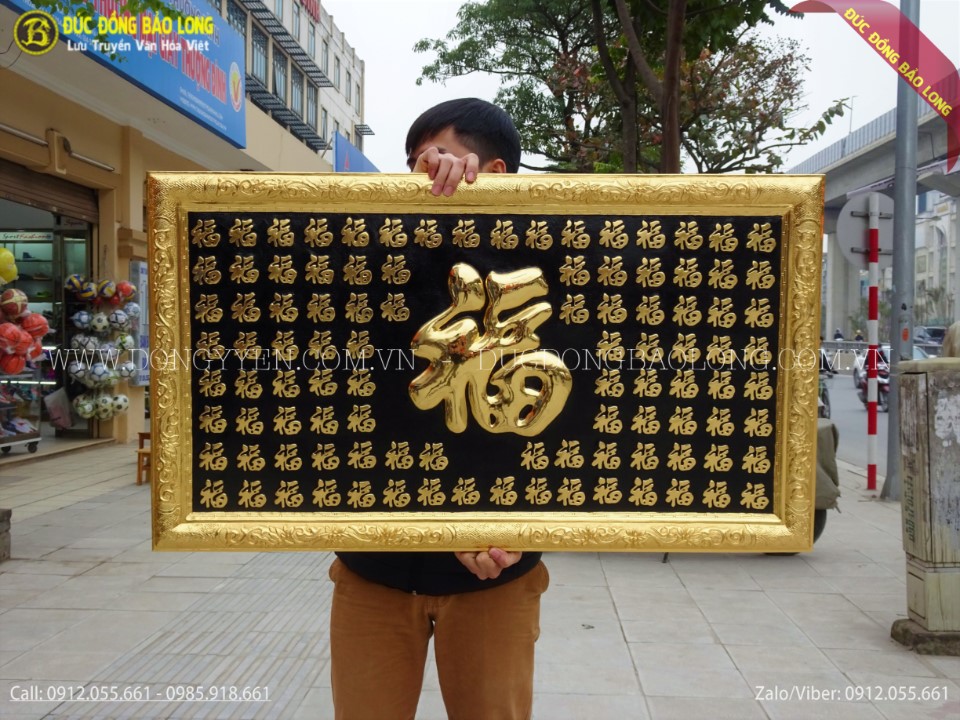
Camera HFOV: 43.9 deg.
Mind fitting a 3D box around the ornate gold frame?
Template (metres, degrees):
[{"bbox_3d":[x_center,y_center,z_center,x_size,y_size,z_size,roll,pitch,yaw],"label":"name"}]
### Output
[{"bbox_3d":[0.009,0.009,1.900,1.070,0.607,0.045,0,5,-1],"label":"ornate gold frame"}]

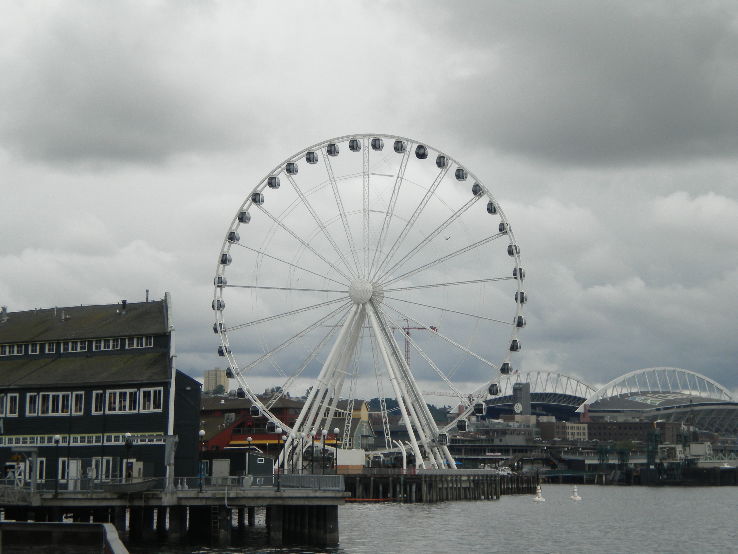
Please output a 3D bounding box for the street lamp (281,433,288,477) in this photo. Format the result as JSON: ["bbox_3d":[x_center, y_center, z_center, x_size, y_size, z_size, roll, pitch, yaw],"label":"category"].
[{"bbox_3d":[-7.190,15.711,191.000,0.420,4.370,0.420,-3,-5,30],"label":"street lamp"}]

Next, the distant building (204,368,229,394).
[{"bbox_3d":[-210.146,145.358,3100.000,31.000,37.500,17.000,-5,-6,41],"label":"distant building"}]

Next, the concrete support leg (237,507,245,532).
[{"bbox_3d":[-10.835,20.194,190.000,0.580,2.600,0.580,-3,-5,30],"label":"concrete support leg"}]

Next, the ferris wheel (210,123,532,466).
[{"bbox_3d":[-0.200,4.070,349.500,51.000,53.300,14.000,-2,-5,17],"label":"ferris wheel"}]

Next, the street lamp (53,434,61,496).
[{"bbox_3d":[-22.425,13.596,161.000,0.420,4.400,0.420,-3,-5,30],"label":"street lamp"}]

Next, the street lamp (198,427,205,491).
[{"bbox_3d":[-11.573,12.771,155.000,0.420,4.350,0.420,-3,-5,30],"label":"street lamp"}]

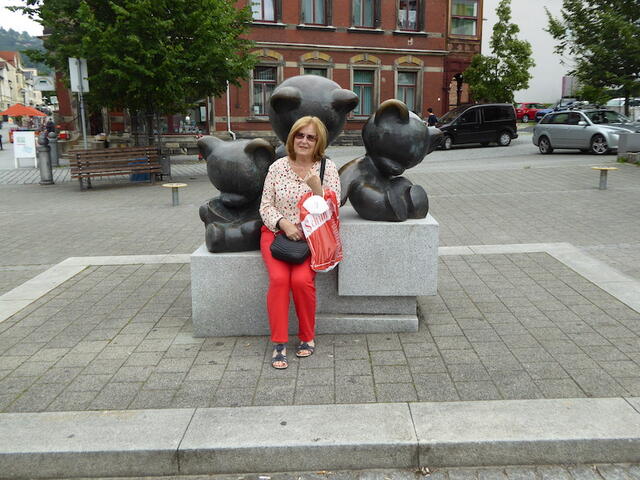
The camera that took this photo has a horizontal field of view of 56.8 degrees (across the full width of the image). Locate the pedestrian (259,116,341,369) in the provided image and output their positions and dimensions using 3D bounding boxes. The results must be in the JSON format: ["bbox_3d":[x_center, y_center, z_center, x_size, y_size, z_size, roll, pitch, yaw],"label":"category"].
[{"bbox_3d":[-0.096,-0.035,3.433,0.485,1.333,0.758,1,12,3],"label":"pedestrian"}]

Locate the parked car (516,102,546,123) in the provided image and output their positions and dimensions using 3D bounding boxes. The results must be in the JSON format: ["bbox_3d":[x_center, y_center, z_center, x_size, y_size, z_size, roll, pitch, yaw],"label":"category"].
[{"bbox_3d":[16.450,-9.794,45.662,4.200,1.470,1.760,-6,14,-26],"label":"parked car"}]

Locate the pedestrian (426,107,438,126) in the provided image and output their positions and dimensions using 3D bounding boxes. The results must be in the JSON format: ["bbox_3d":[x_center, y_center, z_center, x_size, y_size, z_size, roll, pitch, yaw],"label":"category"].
[{"bbox_3d":[5.119,-5.130,26.821,0.420,1.700,0.500,10,16,40],"label":"pedestrian"}]

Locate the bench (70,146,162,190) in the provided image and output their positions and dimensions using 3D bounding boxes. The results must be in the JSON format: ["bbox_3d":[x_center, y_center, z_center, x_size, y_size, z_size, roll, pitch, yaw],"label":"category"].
[{"bbox_3d":[-4.100,-1.434,11.812,1.800,0.800,0.580,-7,13,-21],"label":"bench"}]

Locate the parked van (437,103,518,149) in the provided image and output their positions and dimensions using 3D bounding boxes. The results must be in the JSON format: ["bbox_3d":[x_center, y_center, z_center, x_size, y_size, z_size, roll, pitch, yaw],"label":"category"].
[{"bbox_3d":[6.660,-5.094,26.317,4.400,1.820,1.800,-3,12,-12],"label":"parked van"}]

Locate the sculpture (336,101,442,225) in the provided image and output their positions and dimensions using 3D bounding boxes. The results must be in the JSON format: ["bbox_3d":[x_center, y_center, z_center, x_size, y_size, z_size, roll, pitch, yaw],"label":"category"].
[{"bbox_3d":[0.439,-0.524,3.782,0.657,0.768,0.525,4,13,19],"label":"sculpture"}]

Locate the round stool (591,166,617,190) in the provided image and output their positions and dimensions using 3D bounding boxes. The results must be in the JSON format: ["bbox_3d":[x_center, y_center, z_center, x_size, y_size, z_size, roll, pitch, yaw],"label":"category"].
[{"bbox_3d":[4.588,-0.978,9.507,0.430,0.345,0.430,0,12,0],"label":"round stool"}]

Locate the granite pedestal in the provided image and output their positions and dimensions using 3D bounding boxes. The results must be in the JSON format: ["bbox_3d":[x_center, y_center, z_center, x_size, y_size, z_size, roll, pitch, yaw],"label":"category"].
[{"bbox_3d":[-0.040,0.181,3.965,1.515,0.717,0.758,0,12,0],"label":"granite pedestal"}]

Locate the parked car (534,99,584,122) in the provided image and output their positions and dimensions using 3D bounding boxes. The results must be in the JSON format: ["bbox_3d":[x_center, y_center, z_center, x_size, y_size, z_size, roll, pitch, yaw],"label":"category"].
[{"bbox_3d":[16.600,-8.419,38.695,4.400,1.650,1.830,-5,13,-22],"label":"parked car"}]

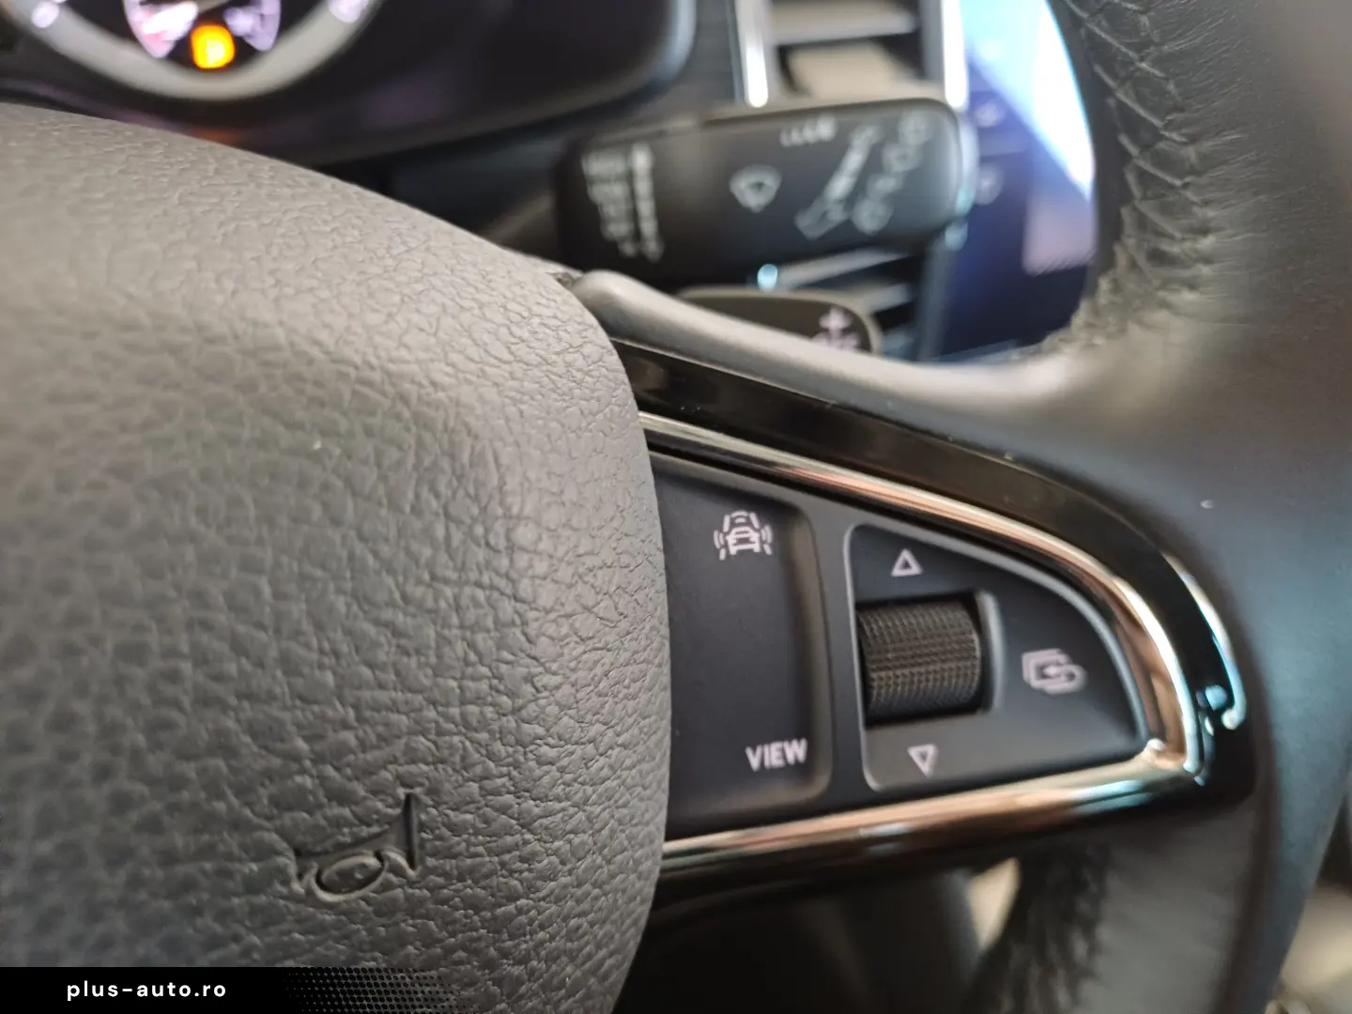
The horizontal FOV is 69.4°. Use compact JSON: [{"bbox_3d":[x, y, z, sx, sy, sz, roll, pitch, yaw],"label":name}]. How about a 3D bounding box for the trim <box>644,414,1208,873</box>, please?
[{"bbox_3d":[0.028,0.013,0.118,0.068,0.048,0.014,-4,-3,-14],"label":"trim"}]

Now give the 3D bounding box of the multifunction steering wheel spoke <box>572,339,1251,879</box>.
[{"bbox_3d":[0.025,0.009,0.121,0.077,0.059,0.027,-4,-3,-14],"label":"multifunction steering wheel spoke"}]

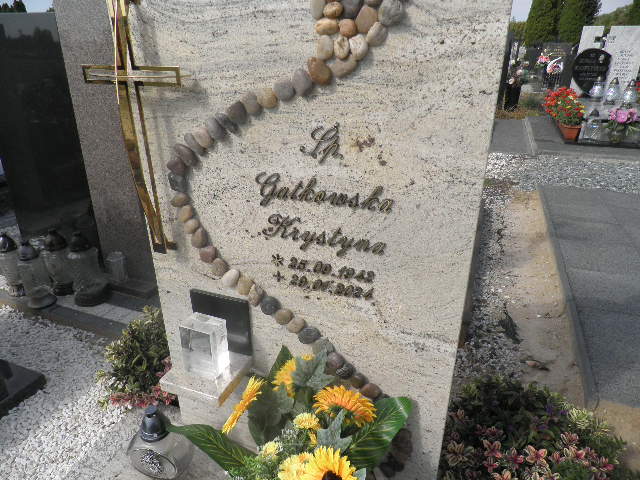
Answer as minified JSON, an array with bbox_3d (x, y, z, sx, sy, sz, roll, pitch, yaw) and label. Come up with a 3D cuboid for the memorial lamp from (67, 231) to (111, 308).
[{"bbox_3d":[-0.908,0.105,1.722,0.124,0.283,0.124,8,25,18],"label":"memorial lamp"}]

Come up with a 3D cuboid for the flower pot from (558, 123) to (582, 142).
[{"bbox_3d":[2.372,-1.010,4.170,0.188,0.158,0.188,8,25,18],"label":"flower pot"}]

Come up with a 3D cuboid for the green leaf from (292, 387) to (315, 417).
[{"bbox_3d":[-0.035,0.342,0.940,0.045,0.062,0.030,10,-4,21],"label":"green leaf"}]

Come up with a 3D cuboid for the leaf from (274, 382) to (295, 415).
[{"bbox_3d":[-0.077,0.345,0.967,0.045,0.065,0.030,10,-4,21],"label":"leaf"}]

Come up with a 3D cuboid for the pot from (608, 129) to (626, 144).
[{"bbox_3d":[3.096,-1.082,4.606,0.165,0.130,0.165,10,26,21],"label":"pot"}]

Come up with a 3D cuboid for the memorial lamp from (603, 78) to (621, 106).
[{"bbox_3d":[3.184,-1.615,4.809,0.140,0.268,0.140,8,25,18],"label":"memorial lamp"}]

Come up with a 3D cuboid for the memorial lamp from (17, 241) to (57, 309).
[{"bbox_3d":[-1.174,0.135,1.837,0.118,0.275,0.118,10,26,21],"label":"memorial lamp"}]

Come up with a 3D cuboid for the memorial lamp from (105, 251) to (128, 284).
[{"bbox_3d":[-0.903,0.118,1.965,0.090,0.138,0.090,10,26,21],"label":"memorial lamp"}]

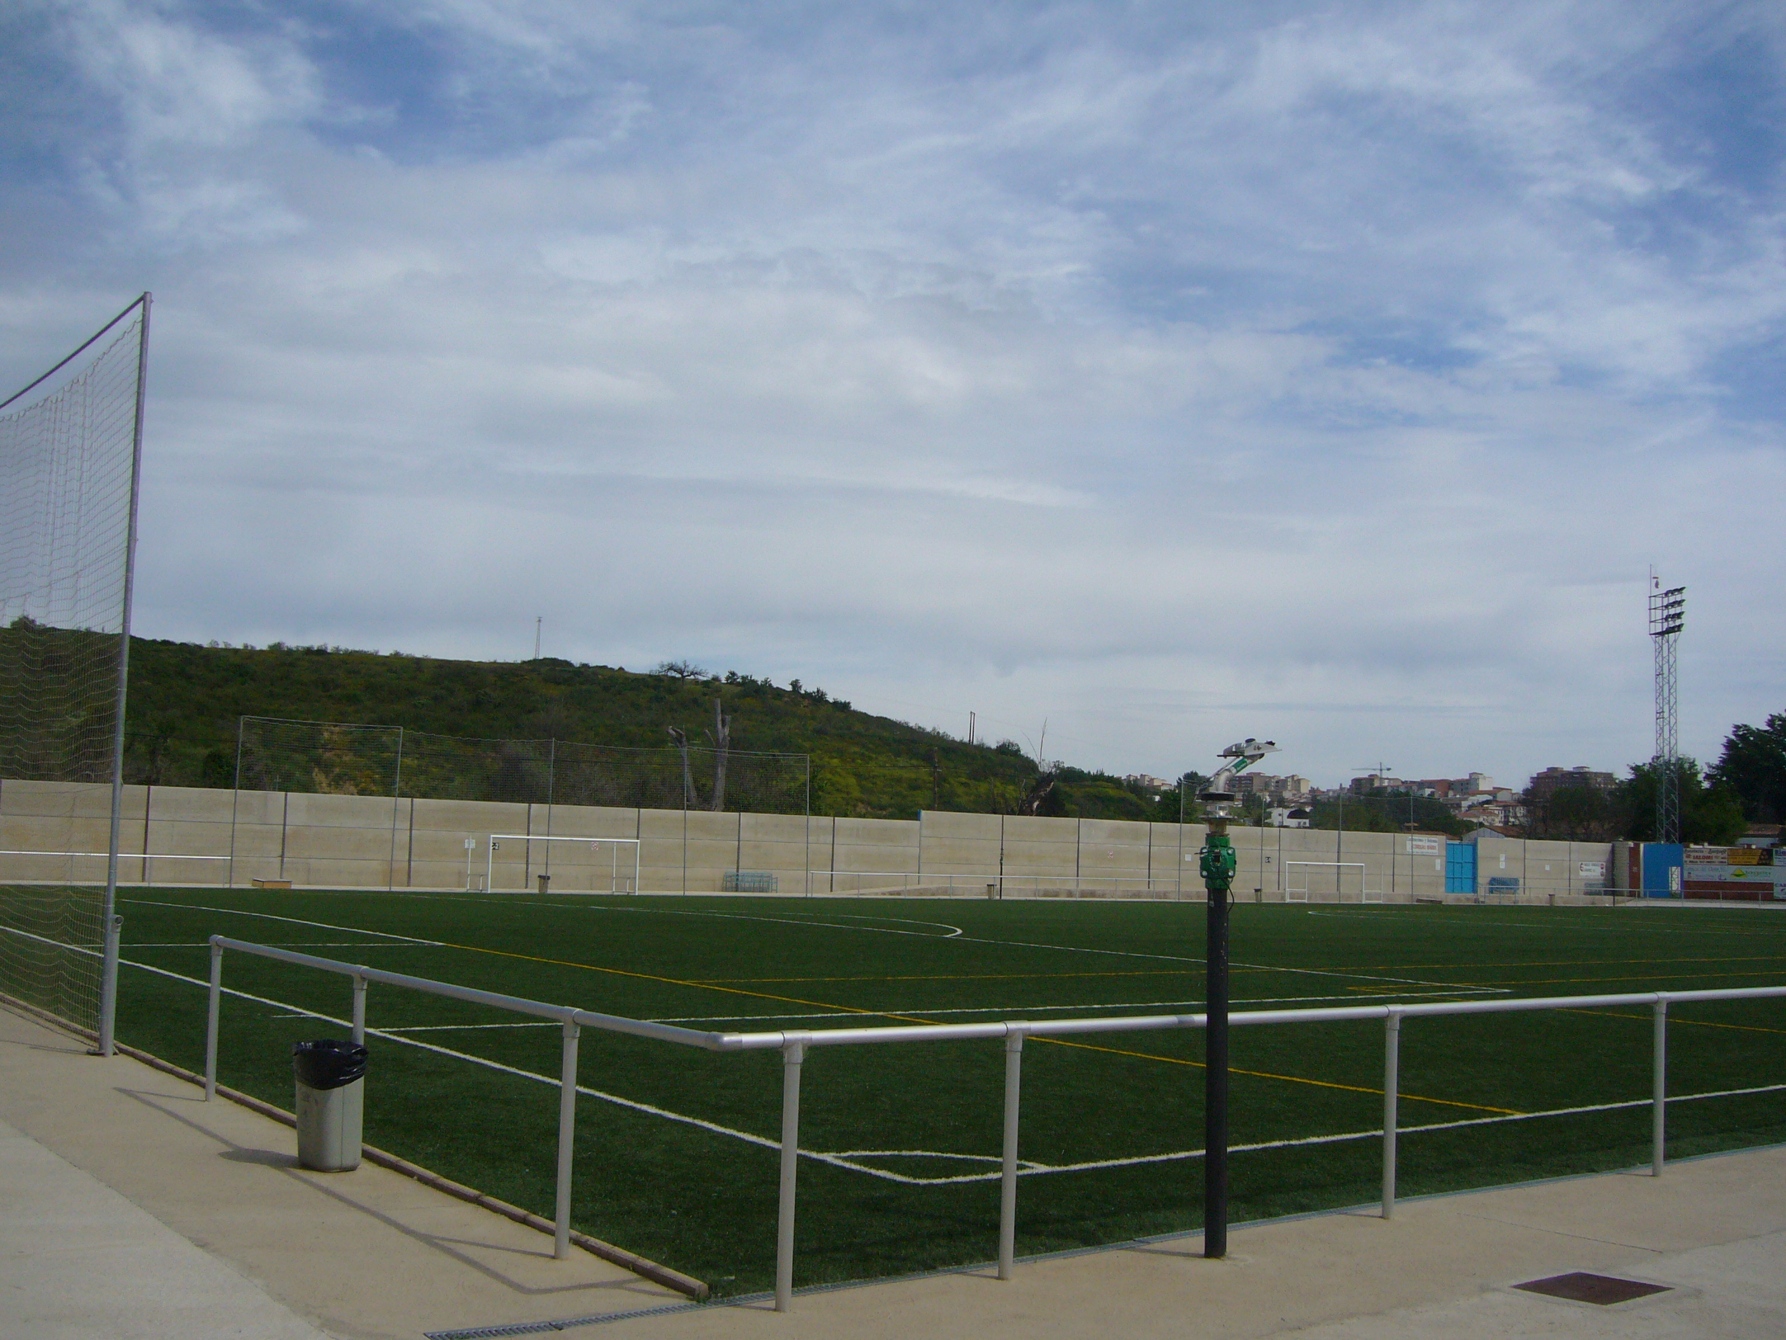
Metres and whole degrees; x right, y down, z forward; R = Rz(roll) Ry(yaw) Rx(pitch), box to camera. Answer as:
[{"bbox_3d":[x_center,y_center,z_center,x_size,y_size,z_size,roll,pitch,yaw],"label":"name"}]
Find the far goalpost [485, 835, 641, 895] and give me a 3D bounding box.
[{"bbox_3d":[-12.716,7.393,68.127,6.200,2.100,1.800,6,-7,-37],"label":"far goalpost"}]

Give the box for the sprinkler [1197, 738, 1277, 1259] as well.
[{"bbox_3d":[1.565,1.450,8.177,0.180,2.290,0.560,-4,-8,45],"label":"sprinkler"}]

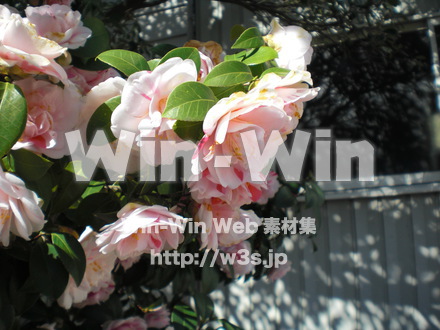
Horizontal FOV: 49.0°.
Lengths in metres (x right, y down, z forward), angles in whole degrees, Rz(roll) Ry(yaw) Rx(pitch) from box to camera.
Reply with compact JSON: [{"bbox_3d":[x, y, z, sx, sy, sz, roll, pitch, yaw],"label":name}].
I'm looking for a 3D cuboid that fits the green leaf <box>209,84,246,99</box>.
[{"bbox_3d":[0.009,-0.089,0.590,0.058,0.013,0.032,-25,42,-18],"label":"green leaf"}]

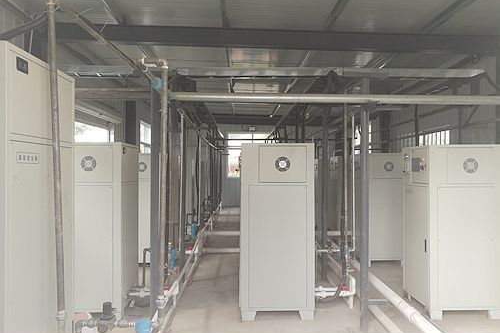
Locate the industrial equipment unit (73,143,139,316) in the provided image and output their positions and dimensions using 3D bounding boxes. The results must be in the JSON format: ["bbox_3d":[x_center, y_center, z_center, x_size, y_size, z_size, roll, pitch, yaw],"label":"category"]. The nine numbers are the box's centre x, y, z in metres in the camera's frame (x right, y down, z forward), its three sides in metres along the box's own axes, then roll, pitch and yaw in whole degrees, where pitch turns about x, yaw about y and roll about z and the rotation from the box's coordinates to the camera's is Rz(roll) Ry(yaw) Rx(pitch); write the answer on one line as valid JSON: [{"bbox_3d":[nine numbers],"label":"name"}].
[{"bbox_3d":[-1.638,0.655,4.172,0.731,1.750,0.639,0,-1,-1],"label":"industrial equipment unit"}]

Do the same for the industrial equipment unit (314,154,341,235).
[{"bbox_3d":[1.975,0.712,9.447,0.700,1.780,0.620,0,-1,-1],"label":"industrial equipment unit"}]

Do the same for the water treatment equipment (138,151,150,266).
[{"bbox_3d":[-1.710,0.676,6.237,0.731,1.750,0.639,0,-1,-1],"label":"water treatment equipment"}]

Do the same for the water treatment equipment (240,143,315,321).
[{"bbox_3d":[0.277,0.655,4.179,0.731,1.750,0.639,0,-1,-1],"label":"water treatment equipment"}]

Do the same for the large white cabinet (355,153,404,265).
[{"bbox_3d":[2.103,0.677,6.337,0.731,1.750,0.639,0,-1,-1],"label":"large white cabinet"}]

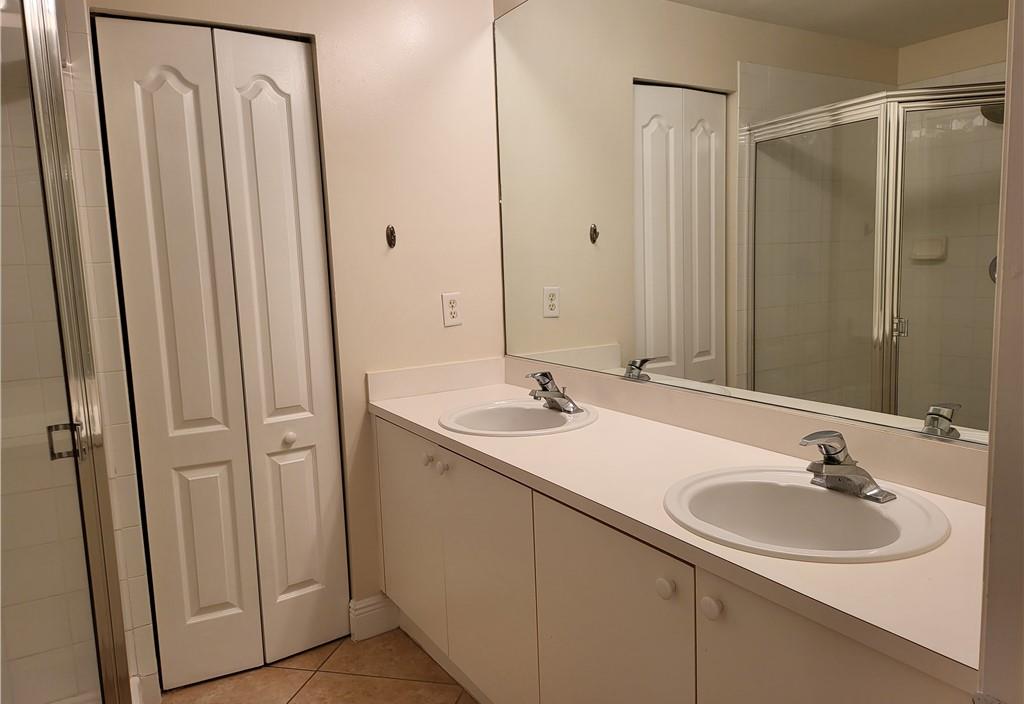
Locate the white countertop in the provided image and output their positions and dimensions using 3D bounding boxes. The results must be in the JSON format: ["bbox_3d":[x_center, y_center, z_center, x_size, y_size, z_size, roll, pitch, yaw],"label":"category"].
[{"bbox_3d":[0.265,0.255,1.714,0.554,0.037,2.052,-6,8,-30],"label":"white countertop"}]

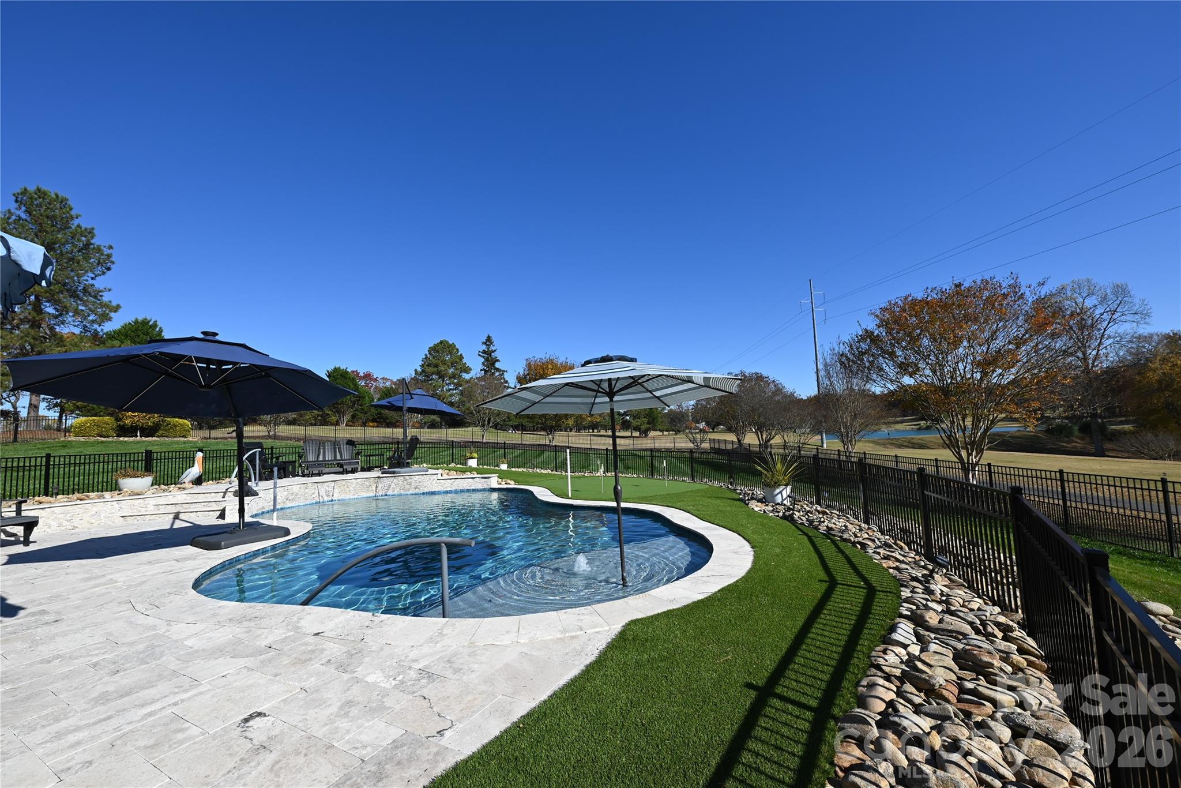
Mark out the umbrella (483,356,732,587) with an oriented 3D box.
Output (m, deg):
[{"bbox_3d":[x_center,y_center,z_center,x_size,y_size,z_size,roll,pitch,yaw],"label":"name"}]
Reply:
[{"bbox_3d":[0.262,0.785,4.650,2.650,2.420,2.650,-4,-7,0],"label":"umbrella"}]

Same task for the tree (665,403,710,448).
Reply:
[{"bbox_3d":[8.166,2.650,38.666,3.800,3.910,3.800,-2,-5,0],"label":"tree"}]

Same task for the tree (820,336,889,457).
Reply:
[{"bbox_3d":[11.090,0.520,19.460,2.900,5.800,2.900,-2,-5,0],"label":"tree"}]

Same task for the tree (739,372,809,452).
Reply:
[{"bbox_3d":[11.190,1.250,28.670,4.400,5.200,4.400,-2,-5,0],"label":"tree"}]

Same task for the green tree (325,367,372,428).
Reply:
[{"bbox_3d":[-28.350,0.250,53.120,5.400,7.100,5.400,-2,-5,0],"label":"green tree"}]

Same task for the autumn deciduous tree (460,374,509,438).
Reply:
[{"bbox_3d":[-8.371,1.104,36.027,3.750,5.360,3.750,-2,-5,0],"label":"autumn deciduous tree"}]

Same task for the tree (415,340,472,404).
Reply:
[{"bbox_3d":[-30.780,-2.284,95.770,11.400,18.190,11.400,-2,-5,0],"label":"tree"}]

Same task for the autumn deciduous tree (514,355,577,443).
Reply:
[{"bbox_3d":[-3.370,0.490,38.240,5.600,7.500,5.600,-2,-5,0],"label":"autumn deciduous tree"}]

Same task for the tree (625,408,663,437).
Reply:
[{"bbox_3d":[8.630,3.500,74.450,6.500,6.900,6.500,-2,-5,0],"label":"tree"}]

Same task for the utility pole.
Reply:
[{"bbox_3d":[32.188,-4.532,65.030,0.700,24.330,0.700,-2,-5,0],"label":"utility pole"}]

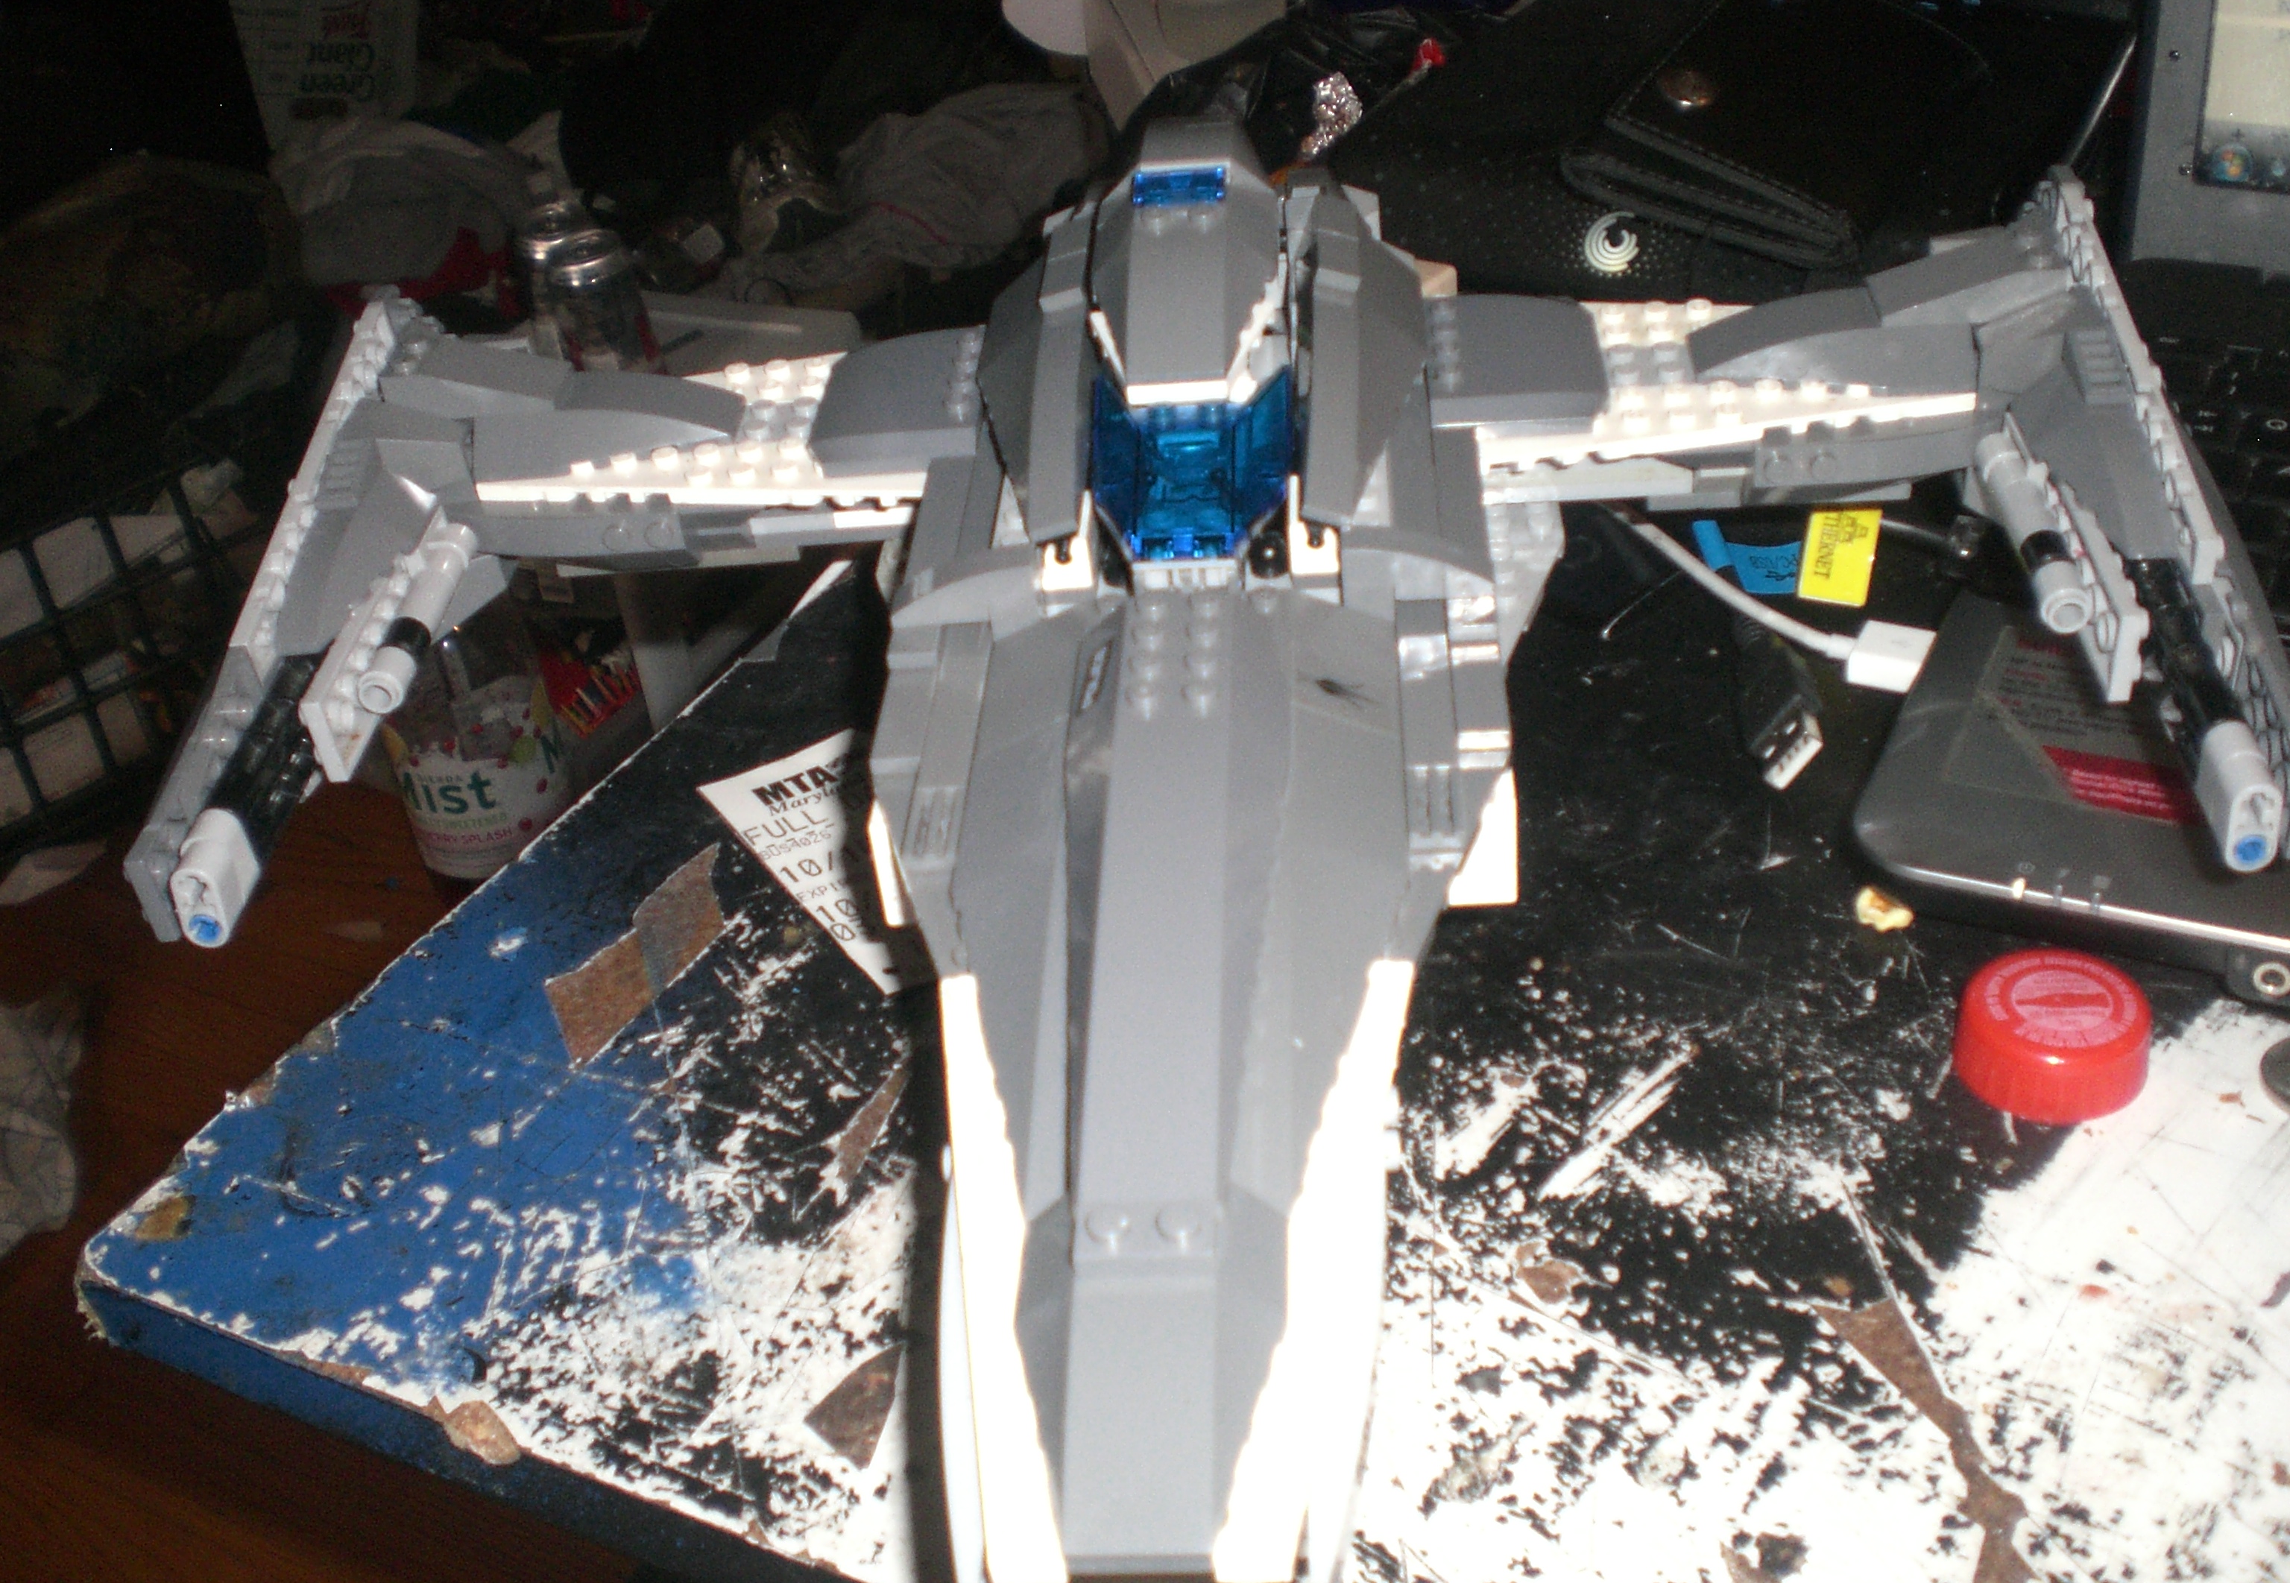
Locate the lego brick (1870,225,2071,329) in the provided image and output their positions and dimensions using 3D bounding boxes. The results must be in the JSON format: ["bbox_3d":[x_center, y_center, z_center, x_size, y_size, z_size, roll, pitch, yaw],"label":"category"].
[{"bbox_3d":[0.146,-0.092,0.446,0.032,0.011,0.016,-3,38,6],"label":"lego brick"}]

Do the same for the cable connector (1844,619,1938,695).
[{"bbox_3d":[0.150,-0.026,0.496,0.017,0.007,0.013,12,41,26],"label":"cable connector"}]

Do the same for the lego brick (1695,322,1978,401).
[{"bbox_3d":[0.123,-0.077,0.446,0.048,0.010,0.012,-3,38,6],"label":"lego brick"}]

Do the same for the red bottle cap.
[{"bbox_3d":[0.149,0.040,0.414,0.030,0.013,0.030,-6,36,4],"label":"red bottle cap"}]

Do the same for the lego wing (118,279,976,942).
[{"bbox_3d":[-0.091,-0.040,0.432,0.119,0.048,0.158,-3,38,6],"label":"lego wing"}]

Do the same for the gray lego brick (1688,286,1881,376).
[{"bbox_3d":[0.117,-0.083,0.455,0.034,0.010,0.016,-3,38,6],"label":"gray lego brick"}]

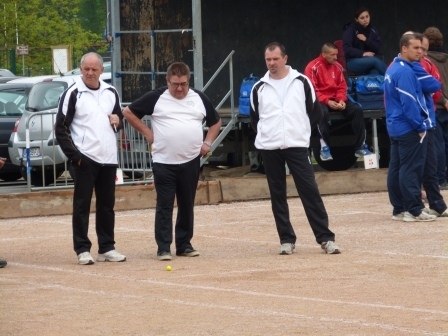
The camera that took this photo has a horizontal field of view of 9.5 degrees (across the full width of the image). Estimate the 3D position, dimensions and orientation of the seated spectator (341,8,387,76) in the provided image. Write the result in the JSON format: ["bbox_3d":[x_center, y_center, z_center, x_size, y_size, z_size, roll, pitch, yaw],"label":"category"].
[{"bbox_3d":[1.751,-1.336,33.000,0.460,1.220,0.680,-4,4,-38],"label":"seated spectator"}]

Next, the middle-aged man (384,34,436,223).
[{"bbox_3d":[1.792,-0.387,25.850,0.450,1.760,0.500,-1,3,10],"label":"middle-aged man"}]

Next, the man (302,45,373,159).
[{"bbox_3d":[1.329,-0.772,31.400,0.580,1.360,0.700,-3,3,-20],"label":"man"}]

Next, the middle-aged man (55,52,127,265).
[{"bbox_3d":[-1.103,-0.079,22.350,0.540,1.720,0.370,-3,3,-16],"label":"middle-aged man"}]

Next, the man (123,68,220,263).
[{"bbox_3d":[-0.424,-0.053,22.250,0.790,1.600,0.420,-2,3,-7],"label":"man"}]

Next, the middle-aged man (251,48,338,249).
[{"bbox_3d":[0.600,-0.162,22.400,0.710,1.730,0.380,-2,3,3],"label":"middle-aged man"}]

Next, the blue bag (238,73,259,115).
[{"bbox_3d":[0.317,-0.852,31.800,0.290,0.470,0.300,-1,3,6],"label":"blue bag"}]

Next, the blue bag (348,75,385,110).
[{"bbox_3d":[1.732,-0.911,32.200,0.500,0.400,0.300,-2,3,-6],"label":"blue bag"}]

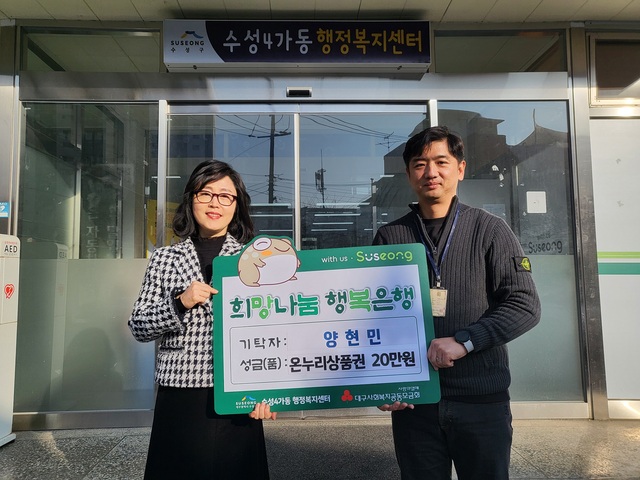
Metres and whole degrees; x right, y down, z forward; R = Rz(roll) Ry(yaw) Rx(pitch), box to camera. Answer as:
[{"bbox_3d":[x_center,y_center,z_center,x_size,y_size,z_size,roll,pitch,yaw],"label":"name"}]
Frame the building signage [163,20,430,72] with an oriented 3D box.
[{"bbox_3d":[-0.177,-1.616,4.026,2.190,0.367,0.180,-1,-4,-2],"label":"building signage"}]

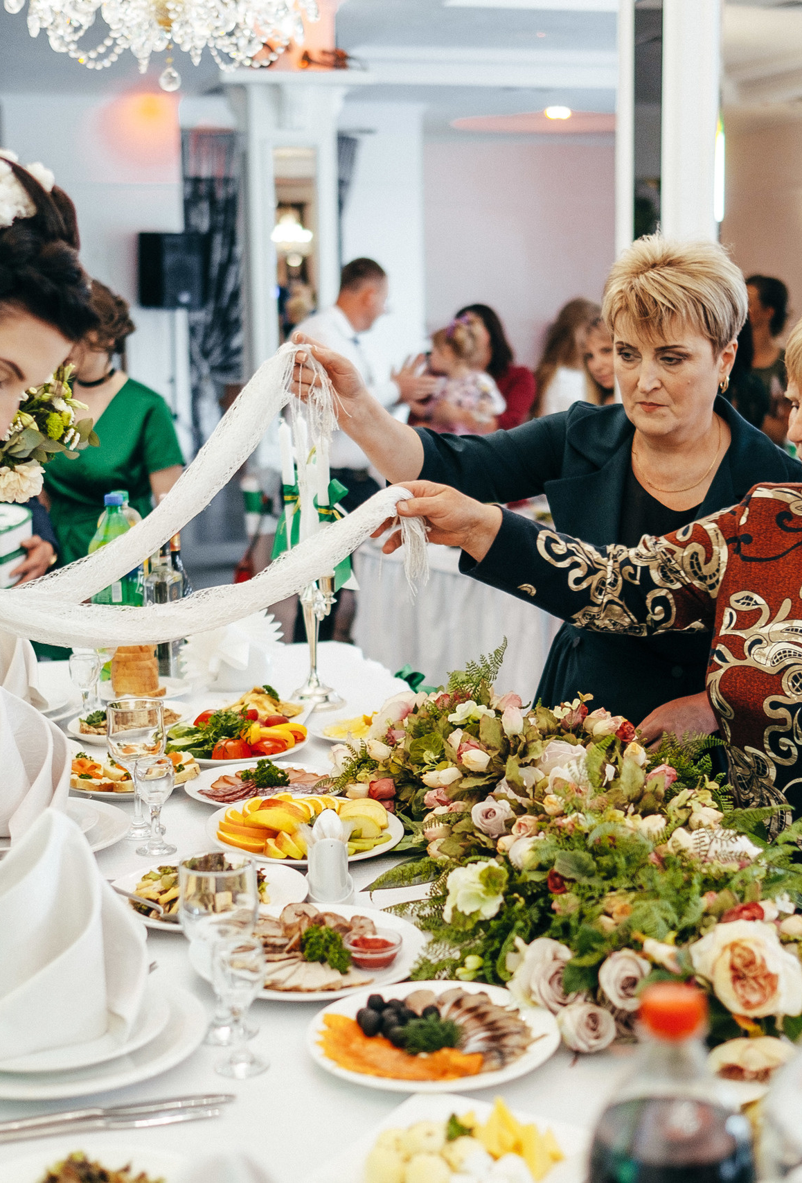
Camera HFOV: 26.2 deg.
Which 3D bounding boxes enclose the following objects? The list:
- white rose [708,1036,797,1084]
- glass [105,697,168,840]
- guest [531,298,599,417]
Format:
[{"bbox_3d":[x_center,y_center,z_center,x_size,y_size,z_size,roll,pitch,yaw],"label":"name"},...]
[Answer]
[{"bbox_3d":[0.314,0.419,1.530,0.085,0.060,0.075,1,10,11],"label":"white rose"},{"bbox_3d":[-0.353,0.240,2.317,0.079,0.177,0.079,-1,11,0],"label":"glass"},{"bbox_3d":[0.563,-0.239,5.758,0.320,1.520,0.440,-6,12,-25],"label":"guest"}]

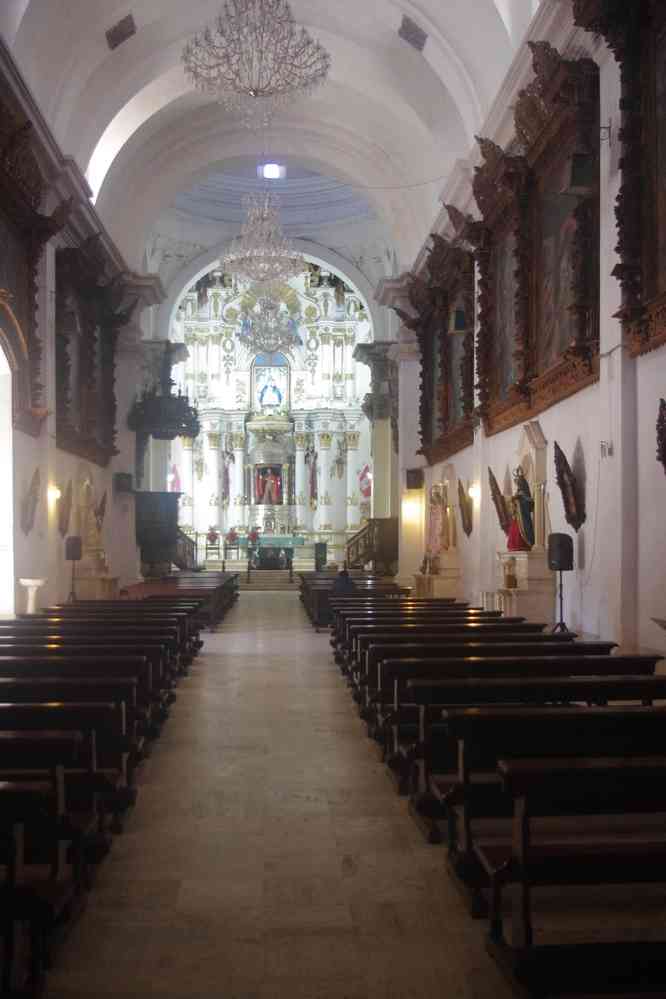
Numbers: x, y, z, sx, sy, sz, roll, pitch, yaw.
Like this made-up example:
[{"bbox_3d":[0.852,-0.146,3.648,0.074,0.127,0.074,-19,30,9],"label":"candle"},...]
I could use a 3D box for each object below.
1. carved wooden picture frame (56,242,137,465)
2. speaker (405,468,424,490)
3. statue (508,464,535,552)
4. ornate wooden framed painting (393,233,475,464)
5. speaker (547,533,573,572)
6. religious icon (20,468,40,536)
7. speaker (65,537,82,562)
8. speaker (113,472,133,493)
[{"bbox_3d":[-7.397,-4.176,31.703,1.174,5.738,8.476,0,-2,-3],"label":"carved wooden picture frame"},{"bbox_3d":[2.989,-0.725,36.186,0.587,0.685,0.489,0,-2,7],"label":"speaker"},{"bbox_3d":[3.981,0.190,21.190,0.473,1.760,0.619,0,-2,-3],"label":"statue"},{"bbox_3d":[3.099,-4.187,31.459,1.174,5.738,8.476,0,-2,-3],"label":"ornate wooden framed painting"},{"bbox_3d":[3.842,0.890,16.870,0.367,0.628,0.334,-1,-3,27],"label":"speaker"},{"bbox_3d":[-7.563,0.074,25.020,0.212,1.712,0.815,9,-3,-3],"label":"religious icon"},{"bbox_3d":[-6.860,1.303,26.406,0.367,0.628,0.334,1,-2,-22],"label":"speaker"},{"bbox_3d":[-7.626,-0.598,36.186,0.587,0.685,0.489,0,-2,-11],"label":"speaker"}]

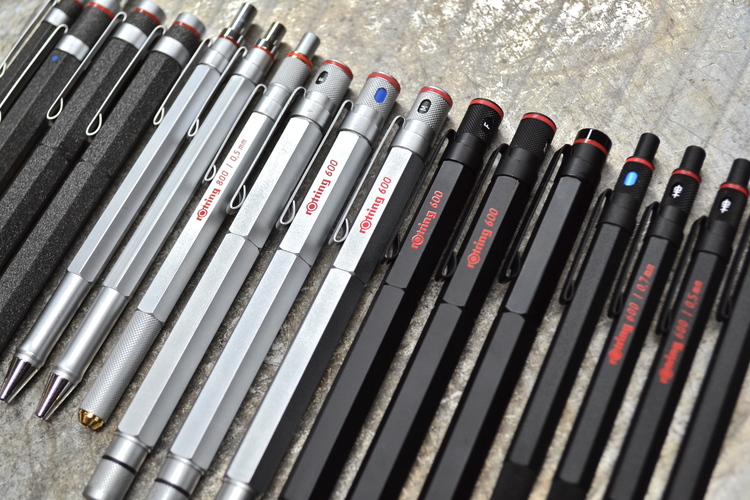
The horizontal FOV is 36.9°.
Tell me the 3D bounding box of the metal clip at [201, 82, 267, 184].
[{"bbox_3d":[-0.041,-0.033,0.321,0.004,0.004,0.035,20,65,13],"label":"metal clip"}]

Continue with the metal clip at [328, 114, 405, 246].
[{"bbox_3d":[-0.002,-0.020,0.310,0.005,0.004,0.044,20,65,13],"label":"metal clip"}]

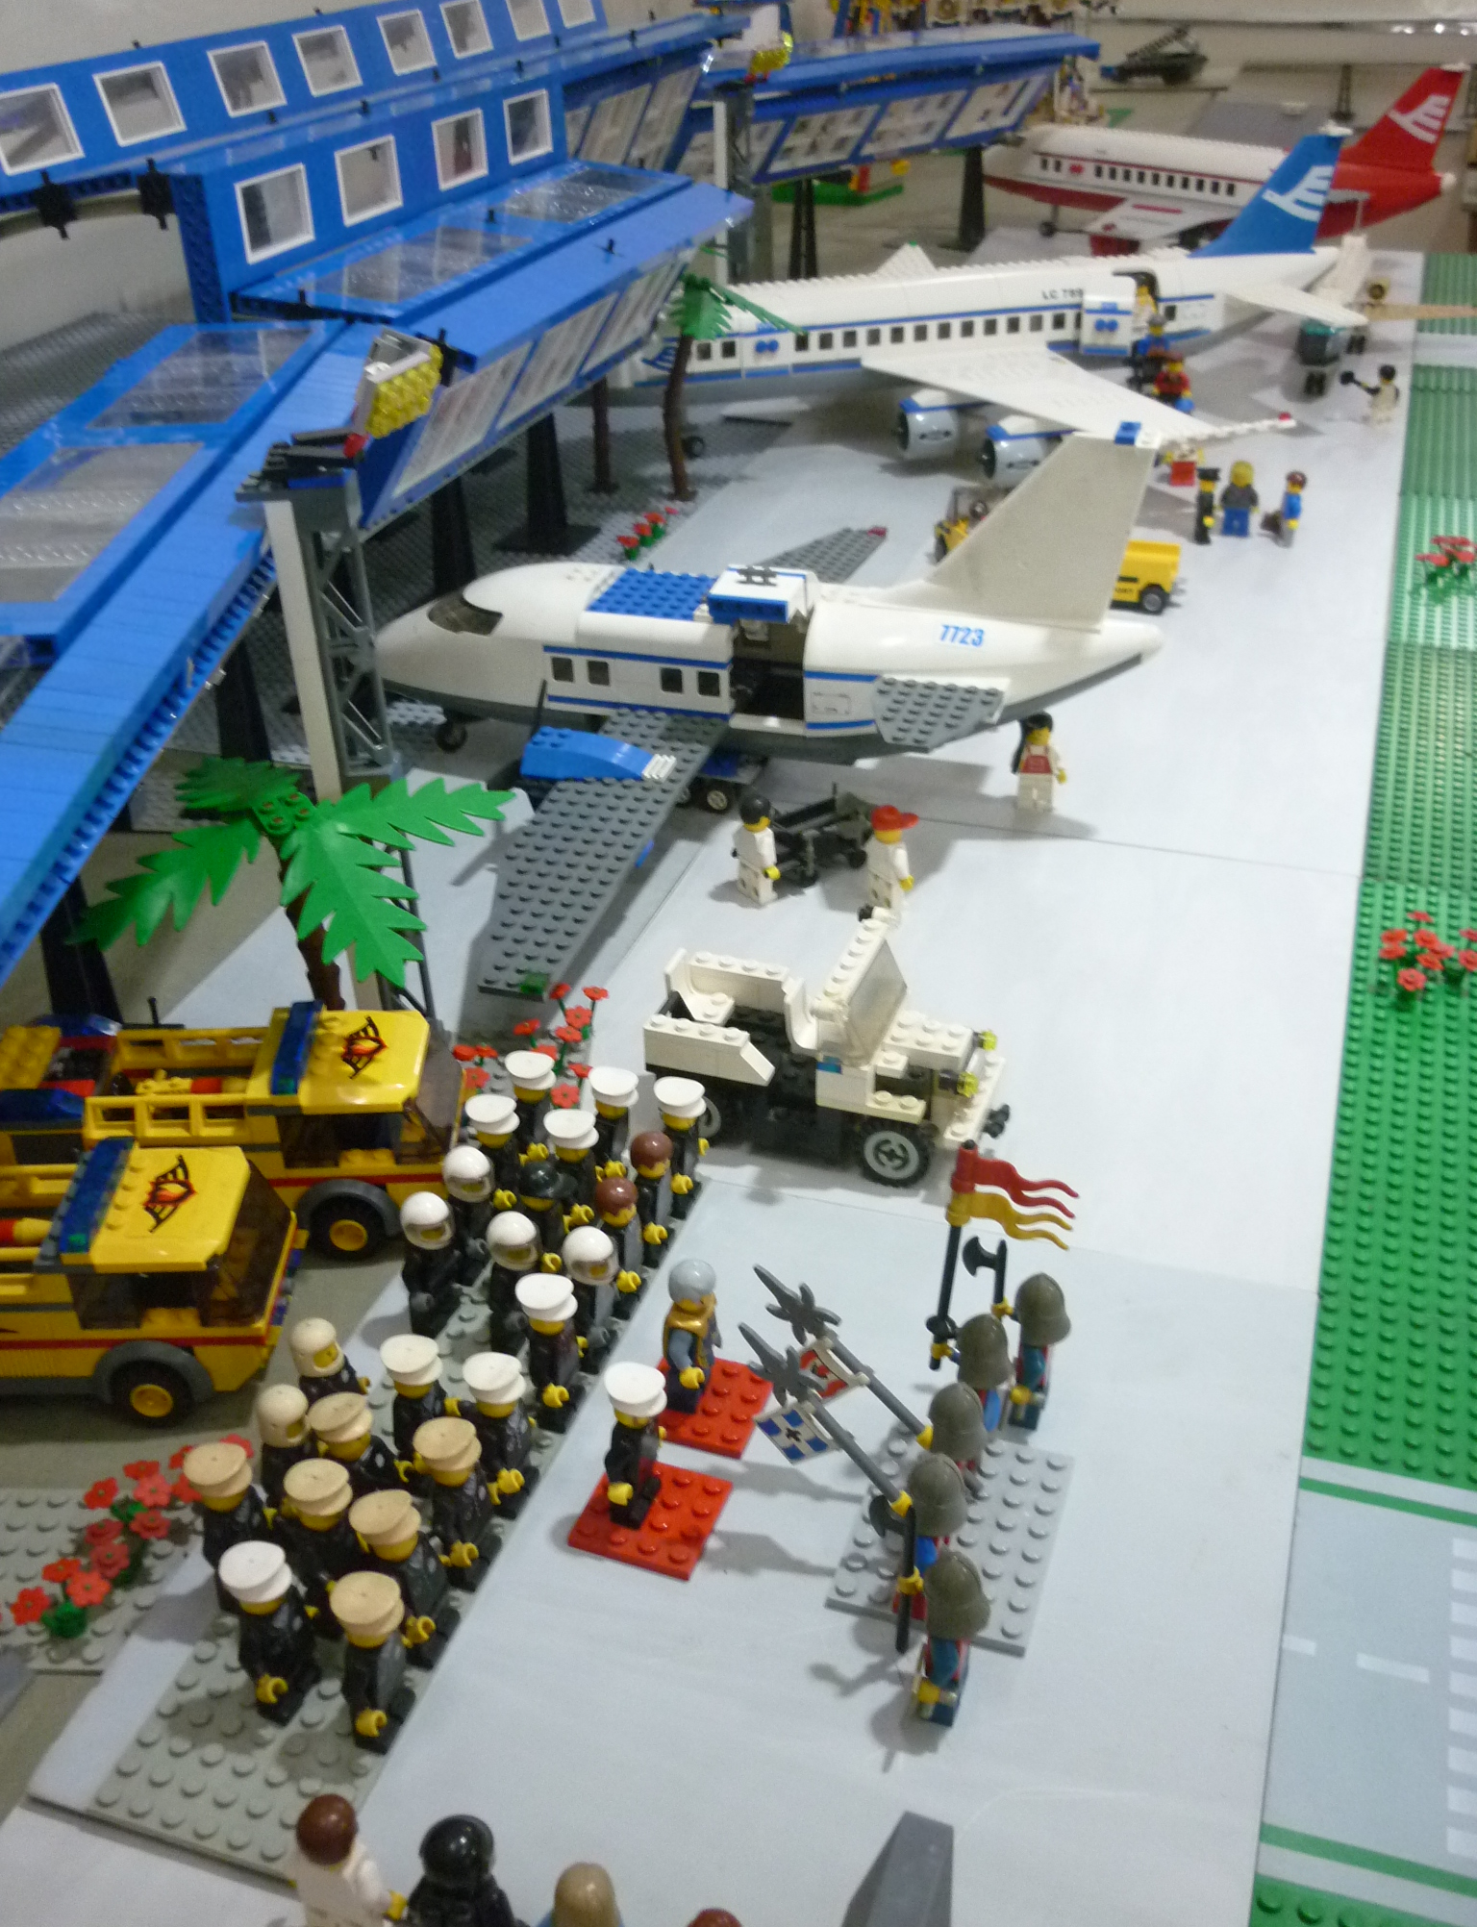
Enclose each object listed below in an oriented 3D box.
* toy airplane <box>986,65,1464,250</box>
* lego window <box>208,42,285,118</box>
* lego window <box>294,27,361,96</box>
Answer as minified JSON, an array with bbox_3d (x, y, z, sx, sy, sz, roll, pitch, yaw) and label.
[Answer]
[{"bbox_3d":[0.425,-0.739,1.727,0.435,0.184,0.500,-27,41,-37],"label":"toy airplane"},{"bbox_3d":[-0.273,-0.486,1.035,0.009,0.033,0.058,-3,29,23],"label":"lego window"},{"bbox_3d":[-0.232,-0.503,1.047,0.008,0.032,0.048,-4,28,28],"label":"lego window"}]

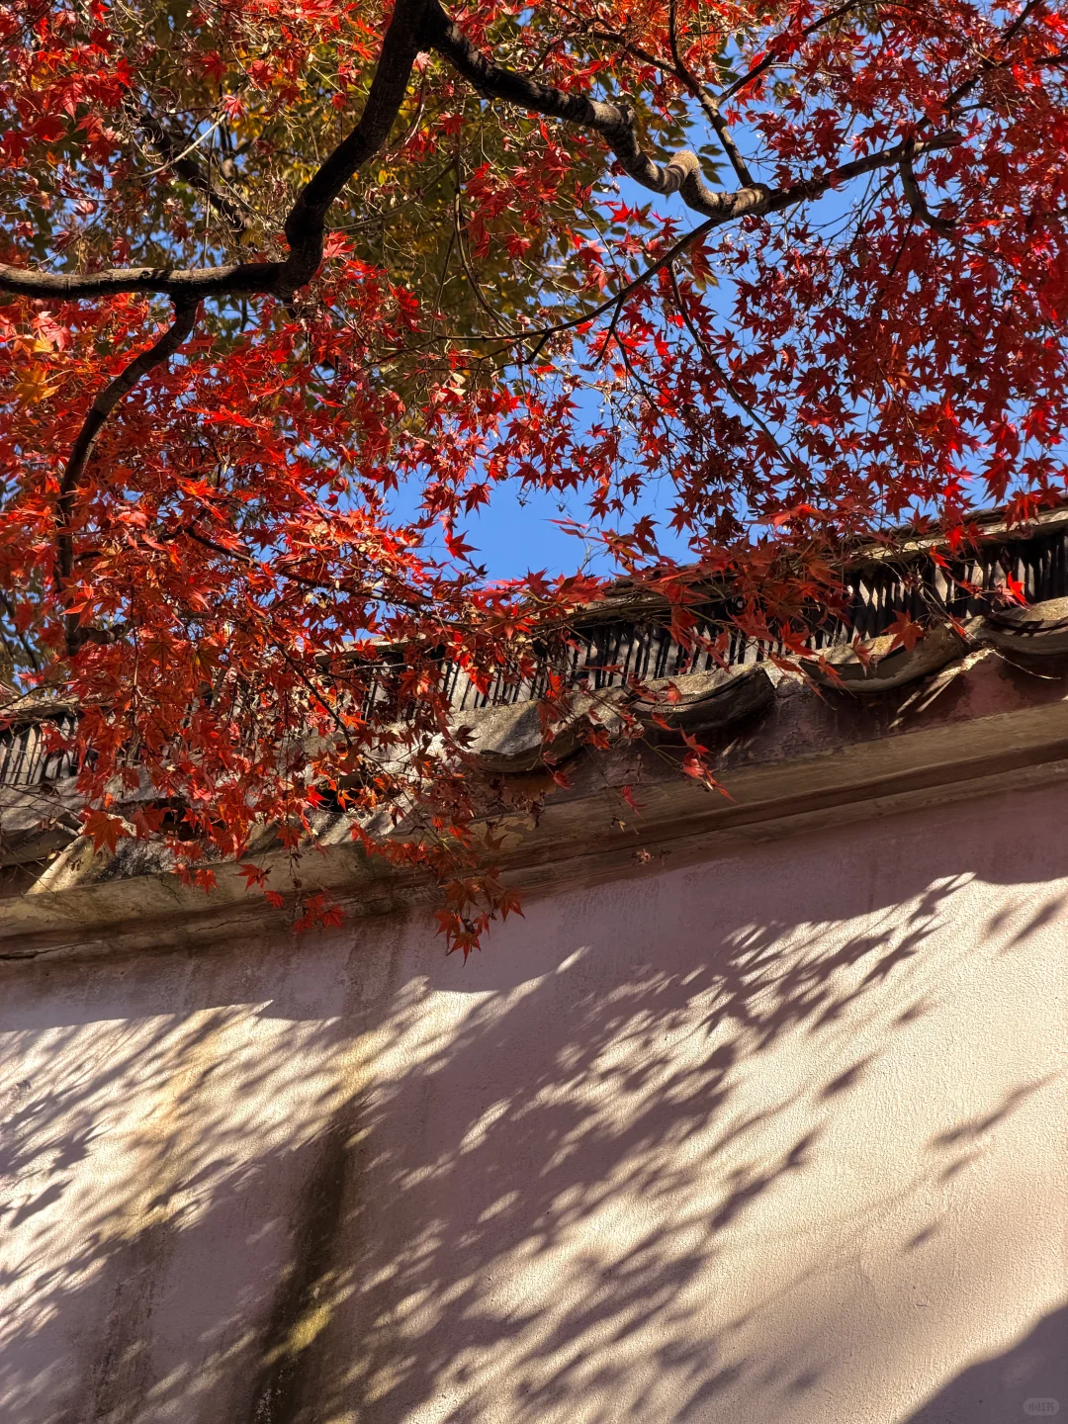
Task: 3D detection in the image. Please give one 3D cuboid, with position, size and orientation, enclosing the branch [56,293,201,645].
[{"bbox_3d":[-0.529,-0.300,5.200,0.145,0.475,0.120,12,-22,-3],"label":"branch"}]

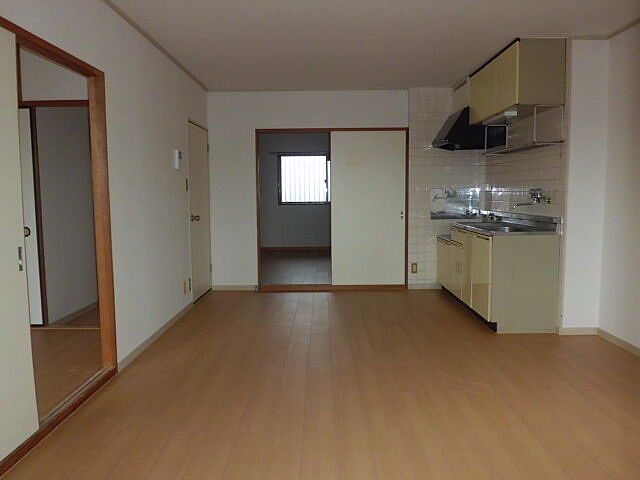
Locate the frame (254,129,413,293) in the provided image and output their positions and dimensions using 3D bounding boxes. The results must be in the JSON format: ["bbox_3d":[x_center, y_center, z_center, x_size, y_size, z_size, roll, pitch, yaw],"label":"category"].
[{"bbox_3d":[0.143,-0.336,5.543,1.755,1.875,0.100,0,5,0],"label":"frame"}]

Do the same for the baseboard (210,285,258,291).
[{"bbox_3d":[-1.007,0.558,5.618,0.530,0.070,0.015,0,5,0],"label":"baseboard"}]

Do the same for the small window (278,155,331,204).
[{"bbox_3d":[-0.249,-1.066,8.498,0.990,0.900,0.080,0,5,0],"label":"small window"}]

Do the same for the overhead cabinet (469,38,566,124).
[{"bbox_3d":[1.659,-1.316,4.157,0.355,0.495,1.160,0,5,0],"label":"overhead cabinet"}]

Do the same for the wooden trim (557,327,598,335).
[{"bbox_3d":[1.998,0.709,3.737,0.320,0.065,0.020,0,5,0],"label":"wooden trim"}]

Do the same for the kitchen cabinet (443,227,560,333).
[{"bbox_3d":[1.600,0.261,4.624,0.540,0.790,1.780,0,5,0],"label":"kitchen cabinet"}]

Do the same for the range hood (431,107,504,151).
[{"bbox_3d":[1.543,-1.150,5.061,0.580,0.410,0.610,0,5,0],"label":"range hood"}]

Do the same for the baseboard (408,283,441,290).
[{"bbox_3d":[1.218,0.541,5.617,0.380,0.085,0.015,0,5,0],"label":"baseboard"}]

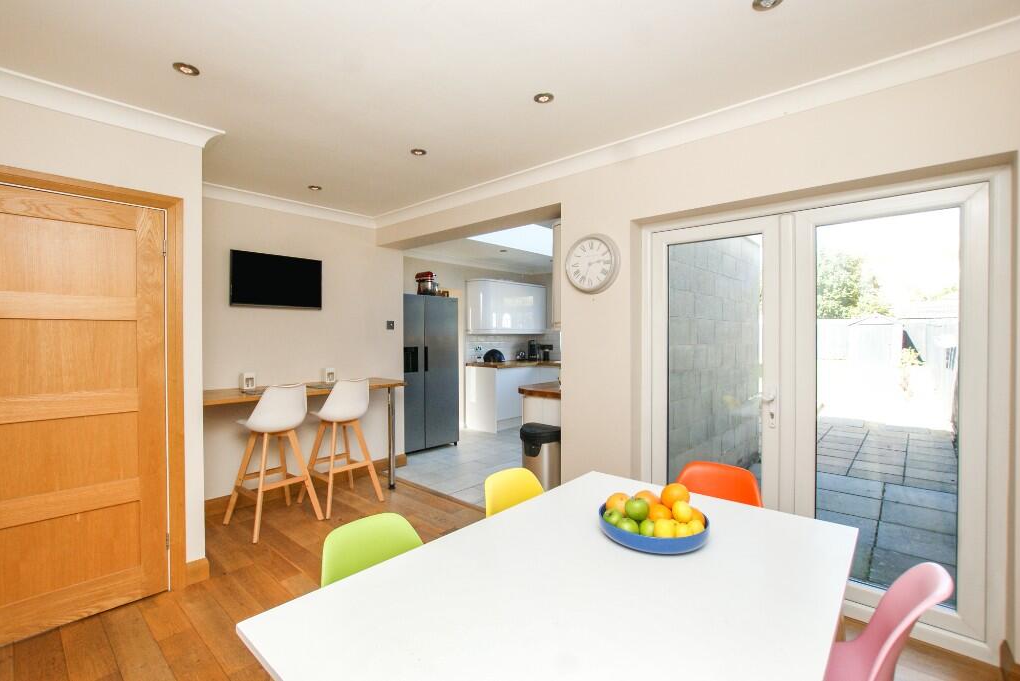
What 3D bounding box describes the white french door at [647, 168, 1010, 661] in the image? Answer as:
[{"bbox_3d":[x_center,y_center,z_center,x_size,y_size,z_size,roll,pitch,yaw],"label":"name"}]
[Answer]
[{"bbox_3d":[1.406,0.303,2.166,1.461,1.991,0.080,0,1,39],"label":"white french door"}]

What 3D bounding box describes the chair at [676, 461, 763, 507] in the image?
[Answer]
[{"bbox_3d":[0.695,0.899,1.553,0.455,0.815,0.510,0,1,43],"label":"chair"}]

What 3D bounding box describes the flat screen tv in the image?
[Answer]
[{"bbox_3d":[-1.862,-0.471,3.438,0.653,0.410,0.060,-1,1,-44],"label":"flat screen tv"}]

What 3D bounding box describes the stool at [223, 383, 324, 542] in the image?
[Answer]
[{"bbox_3d":[-1.705,0.807,3.070,0.530,1.000,0.480,1,1,39],"label":"stool"}]

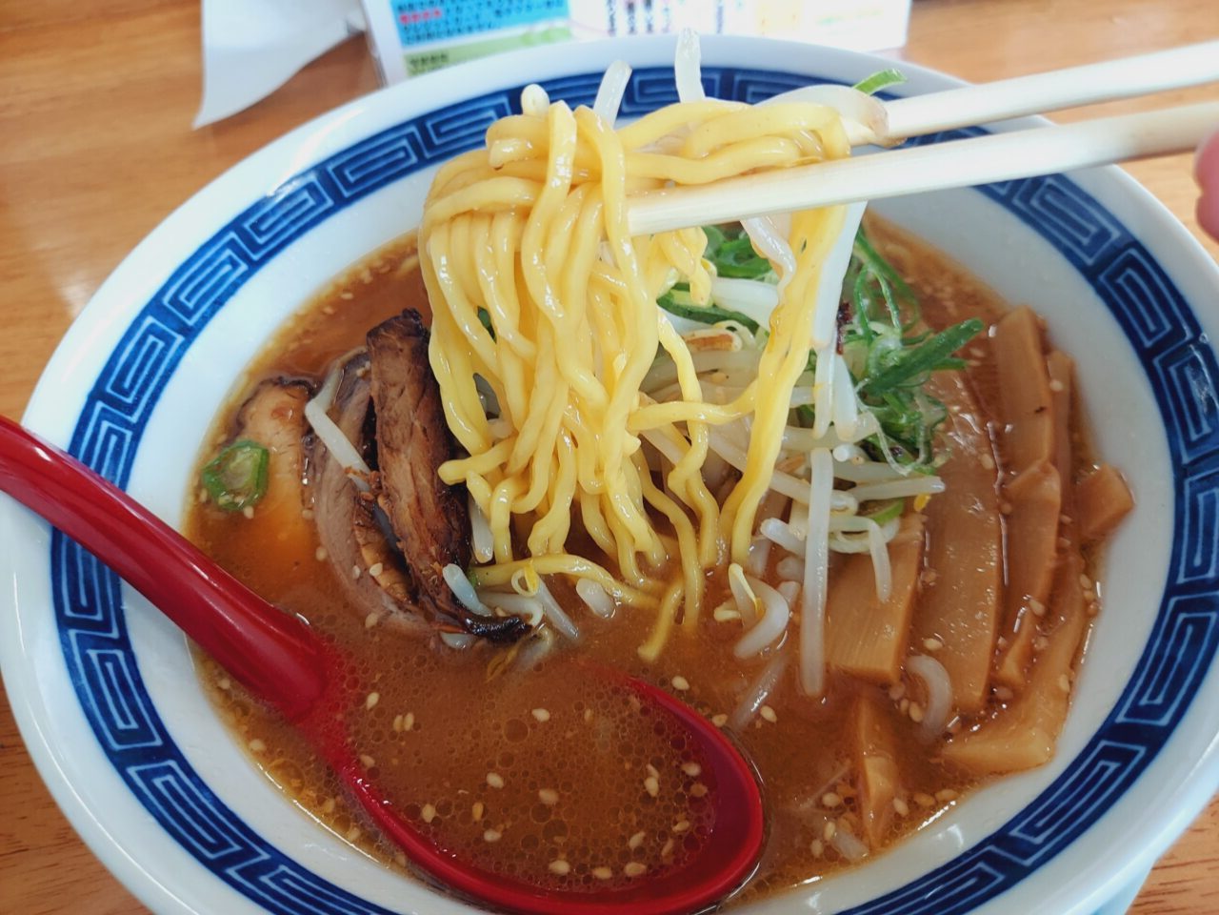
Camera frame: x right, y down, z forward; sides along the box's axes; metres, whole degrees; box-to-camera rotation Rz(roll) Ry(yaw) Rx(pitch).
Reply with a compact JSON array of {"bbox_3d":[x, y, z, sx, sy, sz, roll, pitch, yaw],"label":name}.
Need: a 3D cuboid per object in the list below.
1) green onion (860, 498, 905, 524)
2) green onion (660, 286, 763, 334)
[{"bbox_3d":[0.050,0.010,0.161,0.009,0.004,0.004,-22,53,-10],"label":"green onion"},{"bbox_3d":[0.021,-0.031,0.186,0.022,0.006,0.006,20,57,20],"label":"green onion"}]

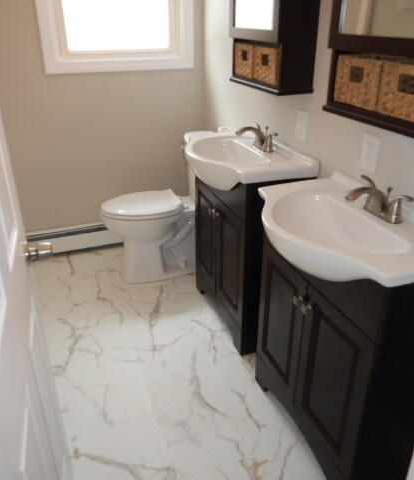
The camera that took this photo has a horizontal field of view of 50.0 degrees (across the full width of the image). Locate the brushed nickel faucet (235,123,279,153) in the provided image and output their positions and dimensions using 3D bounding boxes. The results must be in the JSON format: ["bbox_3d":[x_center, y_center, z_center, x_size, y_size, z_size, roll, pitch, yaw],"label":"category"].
[{"bbox_3d":[0.196,-0.432,1.898,0.170,0.107,0.210,-10,28,-17],"label":"brushed nickel faucet"}]

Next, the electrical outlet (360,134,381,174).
[{"bbox_3d":[0.525,-0.278,1.430,0.008,0.115,0.076,-10,28,-17],"label":"electrical outlet"}]

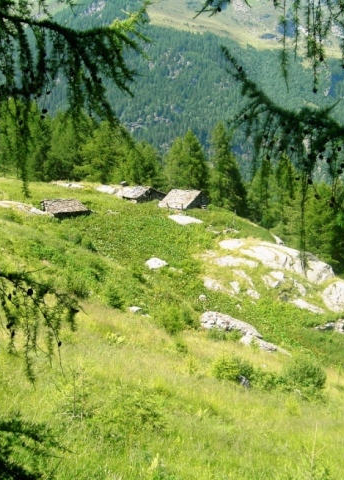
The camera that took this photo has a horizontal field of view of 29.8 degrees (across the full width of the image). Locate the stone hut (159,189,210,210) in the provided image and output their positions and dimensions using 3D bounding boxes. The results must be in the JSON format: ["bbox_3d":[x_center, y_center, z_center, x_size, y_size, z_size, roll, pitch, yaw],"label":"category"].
[{"bbox_3d":[1.808,-5.633,90.000,4.700,2.750,6.000,7,14,32],"label":"stone hut"}]

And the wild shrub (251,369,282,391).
[{"bbox_3d":[3.286,4.850,22.500,1.100,0.720,0.950,0,14,0],"label":"wild shrub"}]

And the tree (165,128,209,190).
[{"bbox_3d":[2.062,-10.734,92.000,6.200,10.000,6.000,0,14,0],"label":"tree"}]

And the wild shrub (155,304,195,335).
[{"bbox_3d":[0.108,3.440,28.000,1.700,1.100,1.500,-1,12,0],"label":"wild shrub"}]

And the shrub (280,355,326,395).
[{"bbox_3d":[4.064,4.172,20.000,1.420,1.080,1.300,-1,12,0],"label":"shrub"}]

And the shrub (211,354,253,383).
[{"bbox_3d":[1.996,4.170,21.000,1.350,0.820,1.150,-1,12,0],"label":"shrub"}]

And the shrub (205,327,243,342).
[{"bbox_3d":[2.393,4.331,29.500,1.600,0.750,1.200,0,14,0],"label":"shrub"}]

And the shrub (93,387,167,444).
[{"bbox_3d":[-0.941,3.819,14.000,1.600,1.000,1.350,-1,12,0],"label":"shrub"}]

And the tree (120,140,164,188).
[{"bbox_3d":[-4.604,-11.472,101.000,6.800,8.500,6.500,-1,12,0],"label":"tree"}]

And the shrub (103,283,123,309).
[{"bbox_3d":[-2.893,2.794,32.000,1.100,1.350,1.050,0,14,0],"label":"shrub"}]

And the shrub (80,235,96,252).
[{"bbox_3d":[-6.968,0.292,54.000,1.340,1.350,1.250,-1,12,0],"label":"shrub"}]

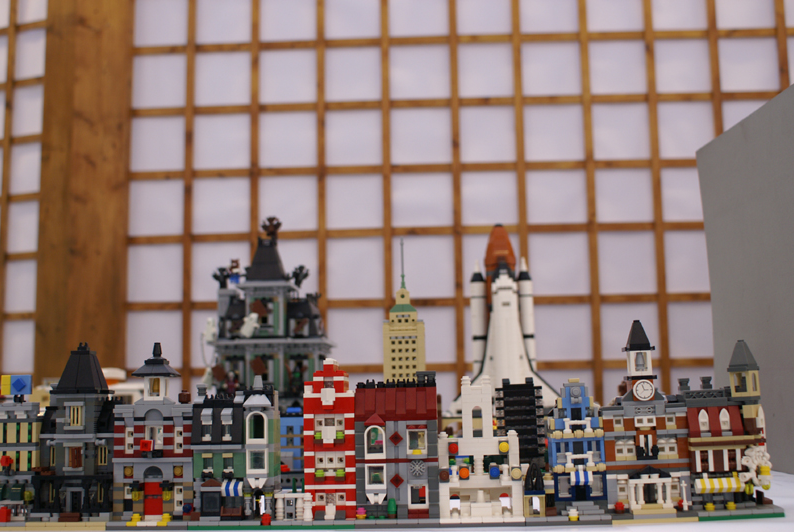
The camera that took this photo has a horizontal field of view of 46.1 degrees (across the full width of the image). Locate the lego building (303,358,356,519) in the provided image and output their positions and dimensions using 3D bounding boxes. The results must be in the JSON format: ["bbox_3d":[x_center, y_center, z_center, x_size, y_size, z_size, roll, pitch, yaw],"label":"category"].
[{"bbox_3d":[-0.050,0.138,0.744,0.040,0.124,0.046,-2,-7,4],"label":"lego building"}]

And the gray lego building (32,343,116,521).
[{"bbox_3d":[-0.252,0.134,0.757,0.065,0.141,0.060,-2,-7,4],"label":"gray lego building"}]

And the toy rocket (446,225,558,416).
[{"bbox_3d":[0.214,0.109,1.860,0.226,0.390,0.175,-1,-7,2],"label":"toy rocket"}]

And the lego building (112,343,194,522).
[{"bbox_3d":[-0.188,0.134,0.752,0.065,0.142,0.056,-2,-7,4],"label":"lego building"}]

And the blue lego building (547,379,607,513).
[{"bbox_3d":[0.141,0.141,0.731,0.042,0.103,0.054,-2,-7,3],"label":"blue lego building"}]

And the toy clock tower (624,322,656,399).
[{"bbox_3d":[0.185,0.073,0.713,0.023,0.061,0.024,-2,-7,4],"label":"toy clock tower"}]

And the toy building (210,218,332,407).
[{"bbox_3d":[-0.210,0.110,1.640,0.200,0.385,0.205,-2,-7,2],"label":"toy building"}]

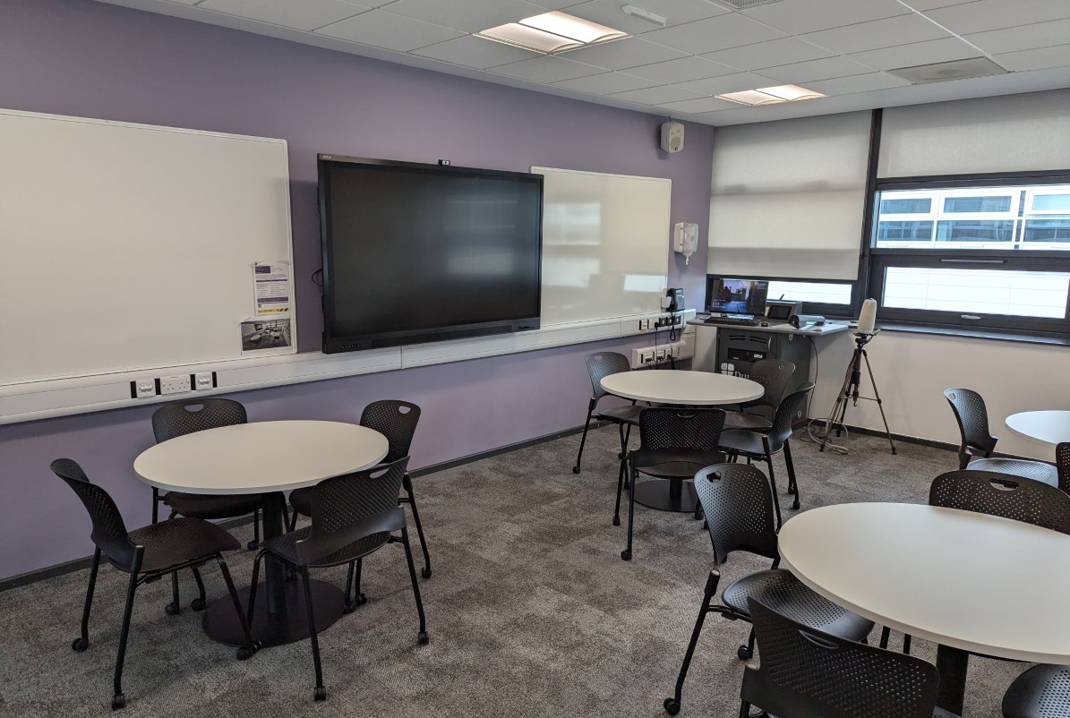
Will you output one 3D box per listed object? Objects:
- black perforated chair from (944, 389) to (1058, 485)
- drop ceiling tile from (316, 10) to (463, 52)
[{"bbox_3d":[2.385,0.590,3.807,0.540,0.820,0.570,-9,13,-43],"label":"black perforated chair"},{"bbox_3d":[-0.752,-1.714,3.900,0.600,0.020,0.600,9,13,44],"label":"drop ceiling tile"}]

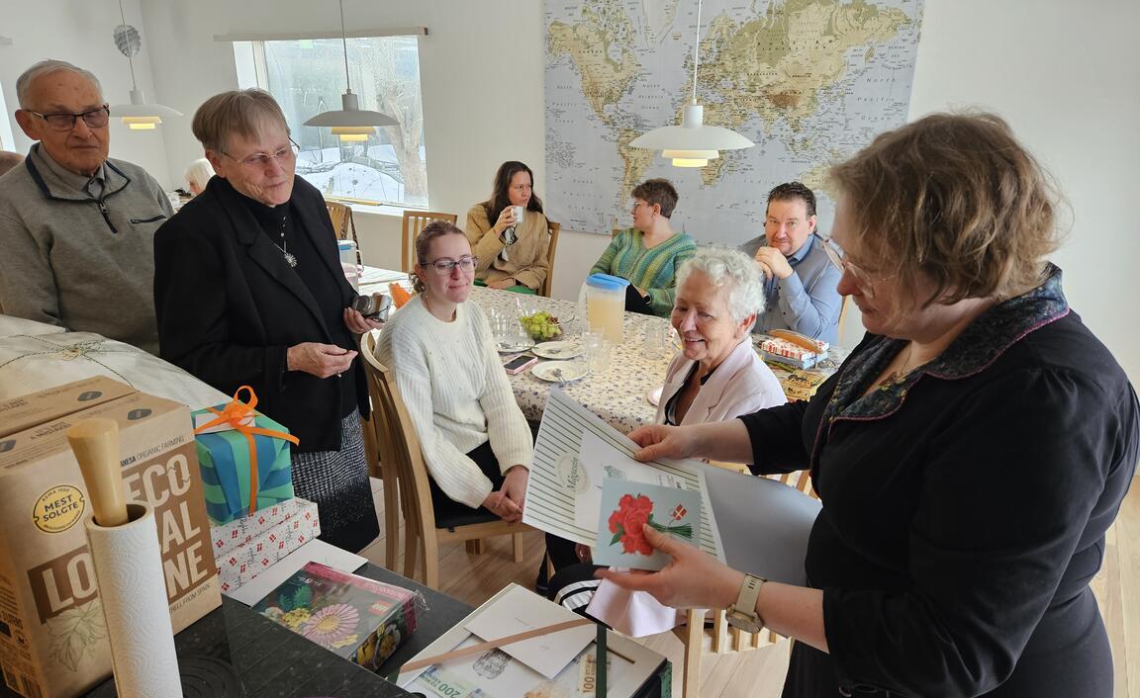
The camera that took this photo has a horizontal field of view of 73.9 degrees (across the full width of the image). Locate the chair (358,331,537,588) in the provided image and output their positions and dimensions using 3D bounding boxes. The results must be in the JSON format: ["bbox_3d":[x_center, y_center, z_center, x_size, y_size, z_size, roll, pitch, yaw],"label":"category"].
[{"bbox_3d":[-0.316,0.434,2.397,0.540,0.960,0.440,-6,20,-18],"label":"chair"}]

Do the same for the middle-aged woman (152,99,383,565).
[{"bbox_3d":[-0.655,0.243,1.805,0.440,1.633,0.490,12,23,29],"label":"middle-aged woman"}]

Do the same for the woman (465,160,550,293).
[{"bbox_3d":[-0.343,-0.295,3.971,0.500,1.300,0.750,4,20,11],"label":"woman"}]

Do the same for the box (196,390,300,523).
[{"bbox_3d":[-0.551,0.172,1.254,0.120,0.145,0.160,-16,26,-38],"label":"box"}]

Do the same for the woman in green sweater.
[{"bbox_3d":[0.250,-0.130,3.535,0.520,1.280,0.750,10,21,26],"label":"woman in green sweater"}]

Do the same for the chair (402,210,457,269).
[{"bbox_3d":[-0.908,-0.281,4.439,0.440,0.960,0.540,7,20,19],"label":"chair"}]

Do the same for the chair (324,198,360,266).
[{"bbox_3d":[-1.635,-0.402,4.779,0.440,0.960,0.540,17,25,40],"label":"chair"}]

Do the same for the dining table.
[{"bbox_3d":[-0.217,0.293,2.981,2.650,0.745,0.900,12,23,29],"label":"dining table"}]

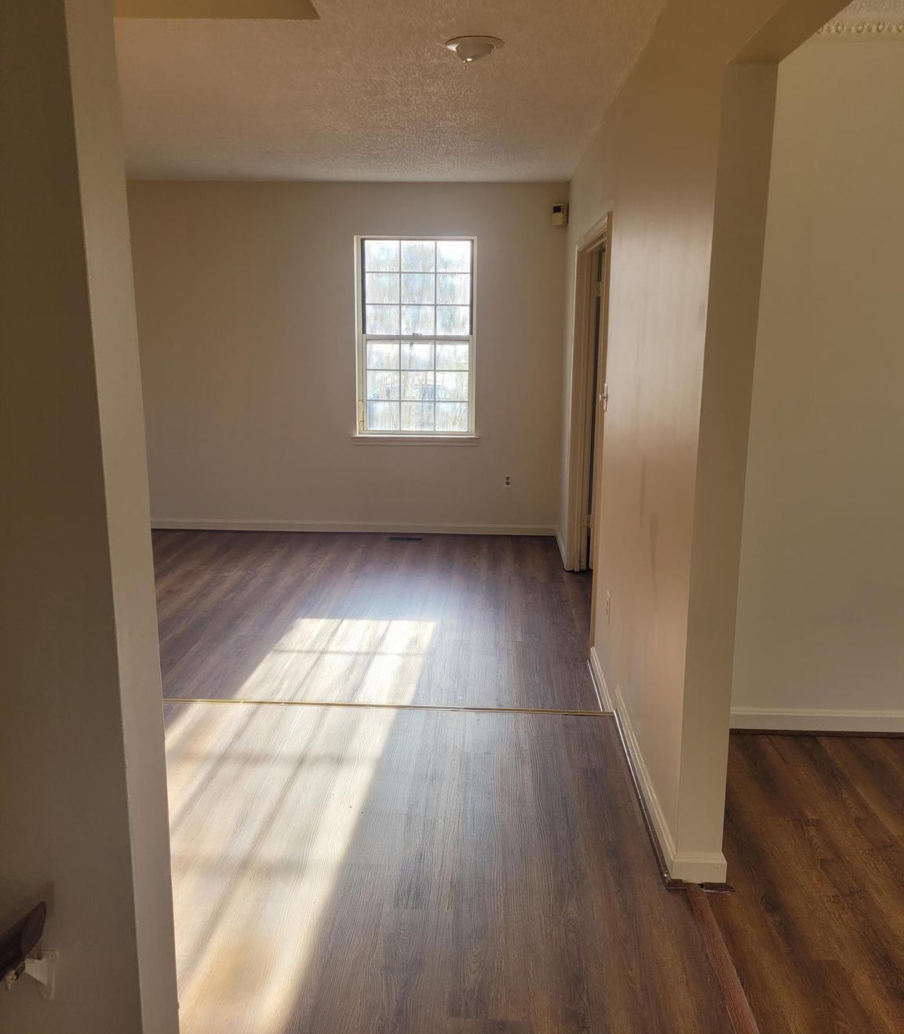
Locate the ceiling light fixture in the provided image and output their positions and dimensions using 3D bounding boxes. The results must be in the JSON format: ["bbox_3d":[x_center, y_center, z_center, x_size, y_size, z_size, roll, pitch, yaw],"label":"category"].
[{"bbox_3d":[0.079,-1.632,3.194,0.212,0.064,0.212,1,12,2],"label":"ceiling light fixture"}]

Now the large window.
[{"bbox_3d":[-0.262,-1.312,6.652,0.867,1.429,0.110,1,12,2],"label":"large window"}]

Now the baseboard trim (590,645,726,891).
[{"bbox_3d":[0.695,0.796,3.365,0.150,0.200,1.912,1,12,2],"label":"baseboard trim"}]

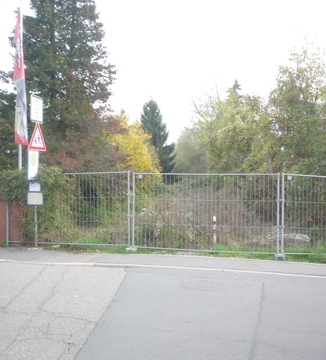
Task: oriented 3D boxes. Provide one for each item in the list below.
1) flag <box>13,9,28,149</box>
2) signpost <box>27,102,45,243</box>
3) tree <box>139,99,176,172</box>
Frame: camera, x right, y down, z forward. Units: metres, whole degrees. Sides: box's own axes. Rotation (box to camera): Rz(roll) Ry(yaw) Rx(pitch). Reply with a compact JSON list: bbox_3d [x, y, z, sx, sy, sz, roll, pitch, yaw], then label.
[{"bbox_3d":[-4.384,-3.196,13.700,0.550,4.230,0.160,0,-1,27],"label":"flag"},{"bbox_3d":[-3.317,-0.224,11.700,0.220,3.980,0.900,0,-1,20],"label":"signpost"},{"bbox_3d":[-0.766,-2.705,40.000,3.800,9.000,3.800,0,-1,0],"label":"tree"}]

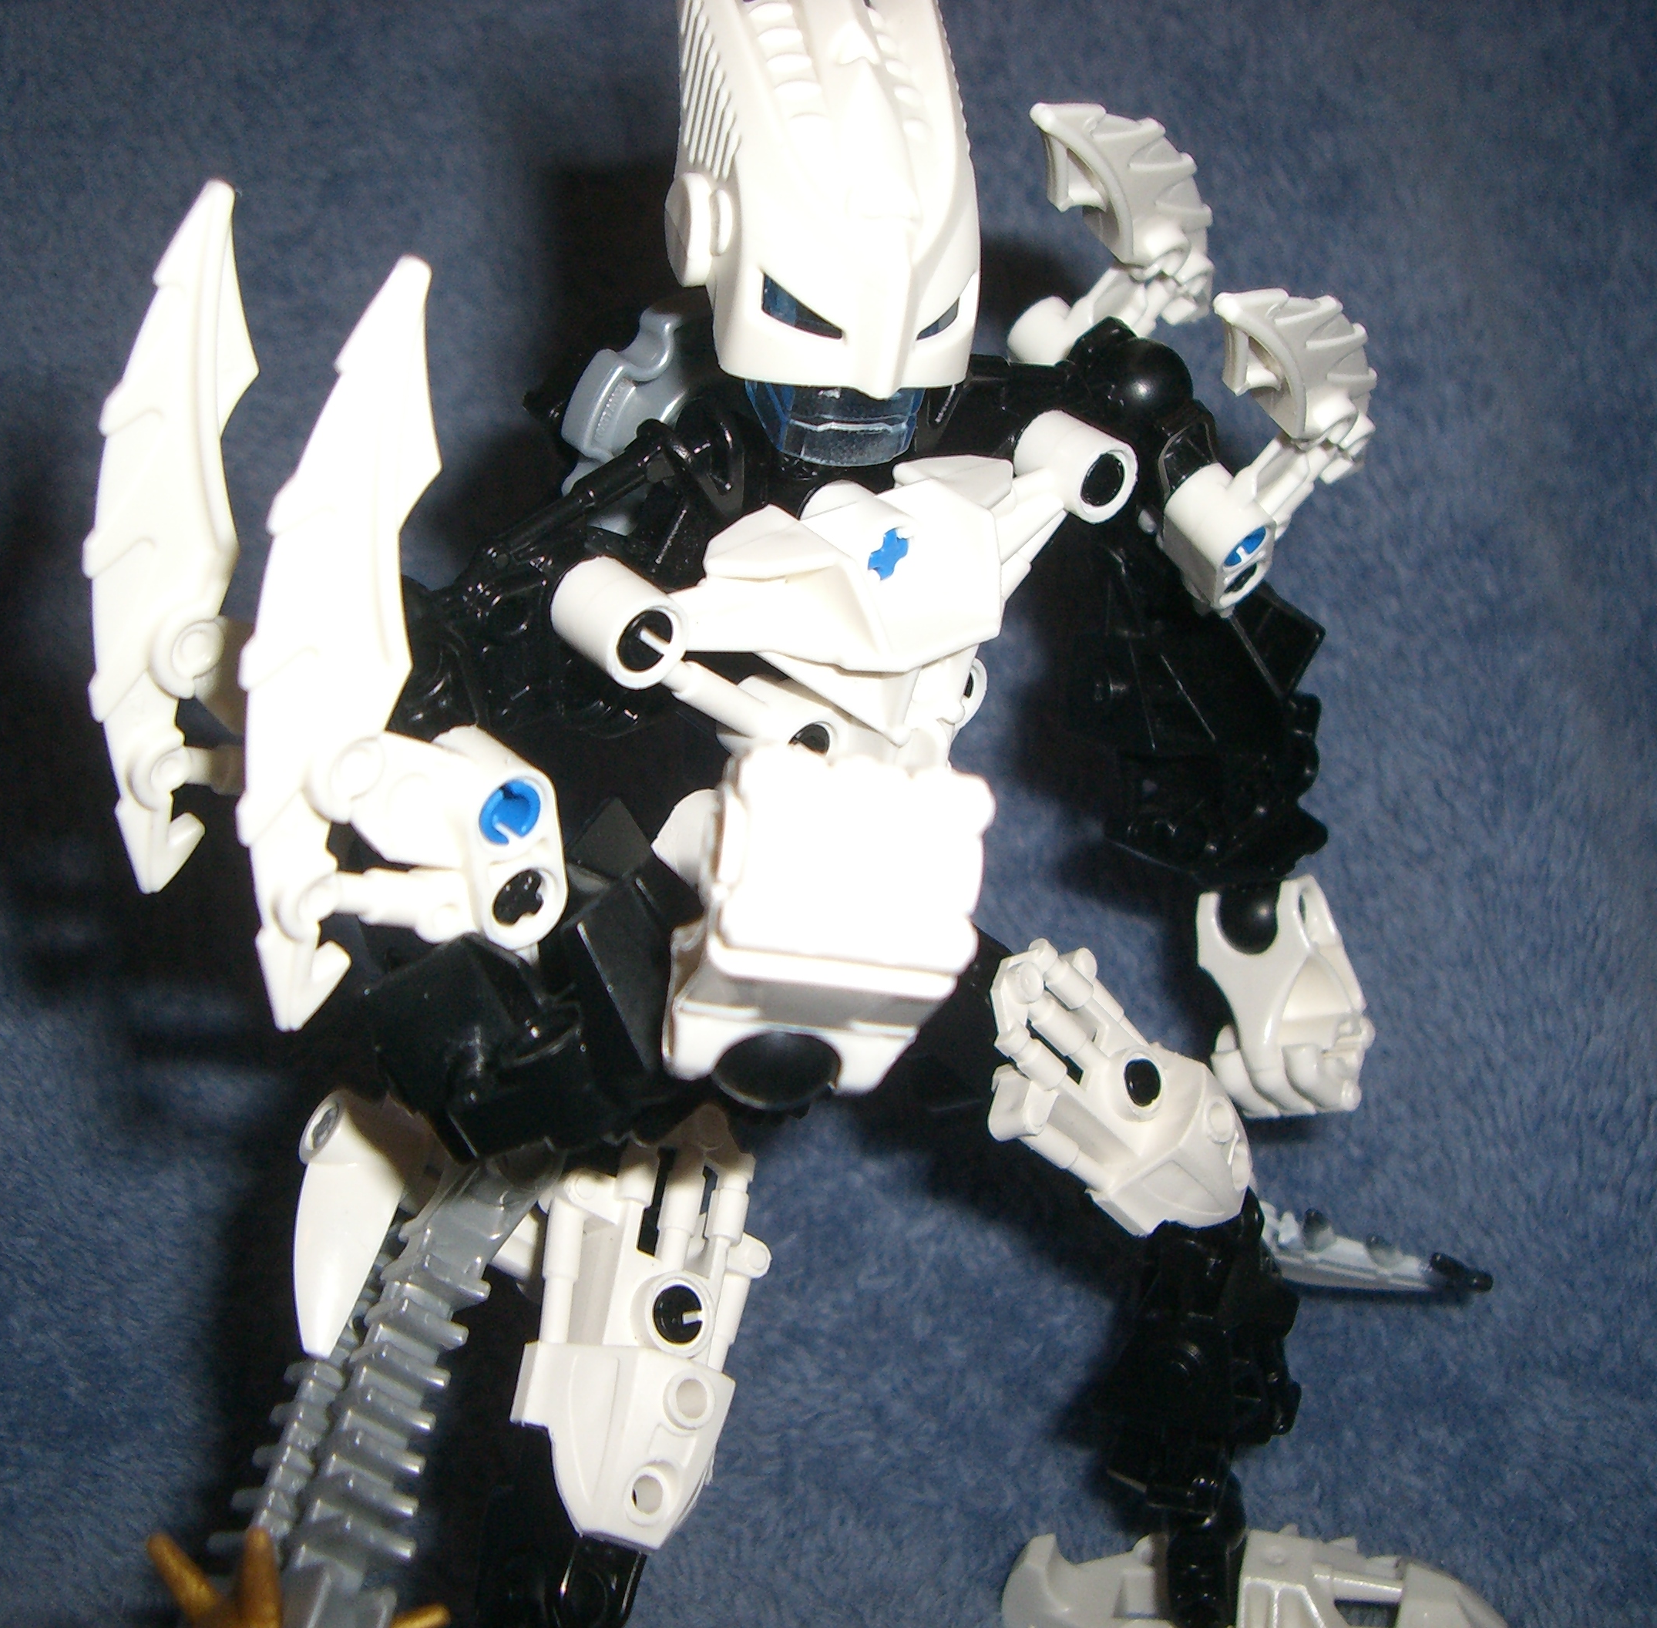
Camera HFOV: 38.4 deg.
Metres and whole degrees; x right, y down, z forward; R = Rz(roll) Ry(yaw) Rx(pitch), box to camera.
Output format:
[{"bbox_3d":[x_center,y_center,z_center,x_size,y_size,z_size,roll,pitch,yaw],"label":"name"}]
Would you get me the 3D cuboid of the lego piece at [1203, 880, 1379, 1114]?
[{"bbox_3d":[0.069,0.027,0.356,0.018,0.033,0.019,-3,8,37],"label":"lego piece"}]

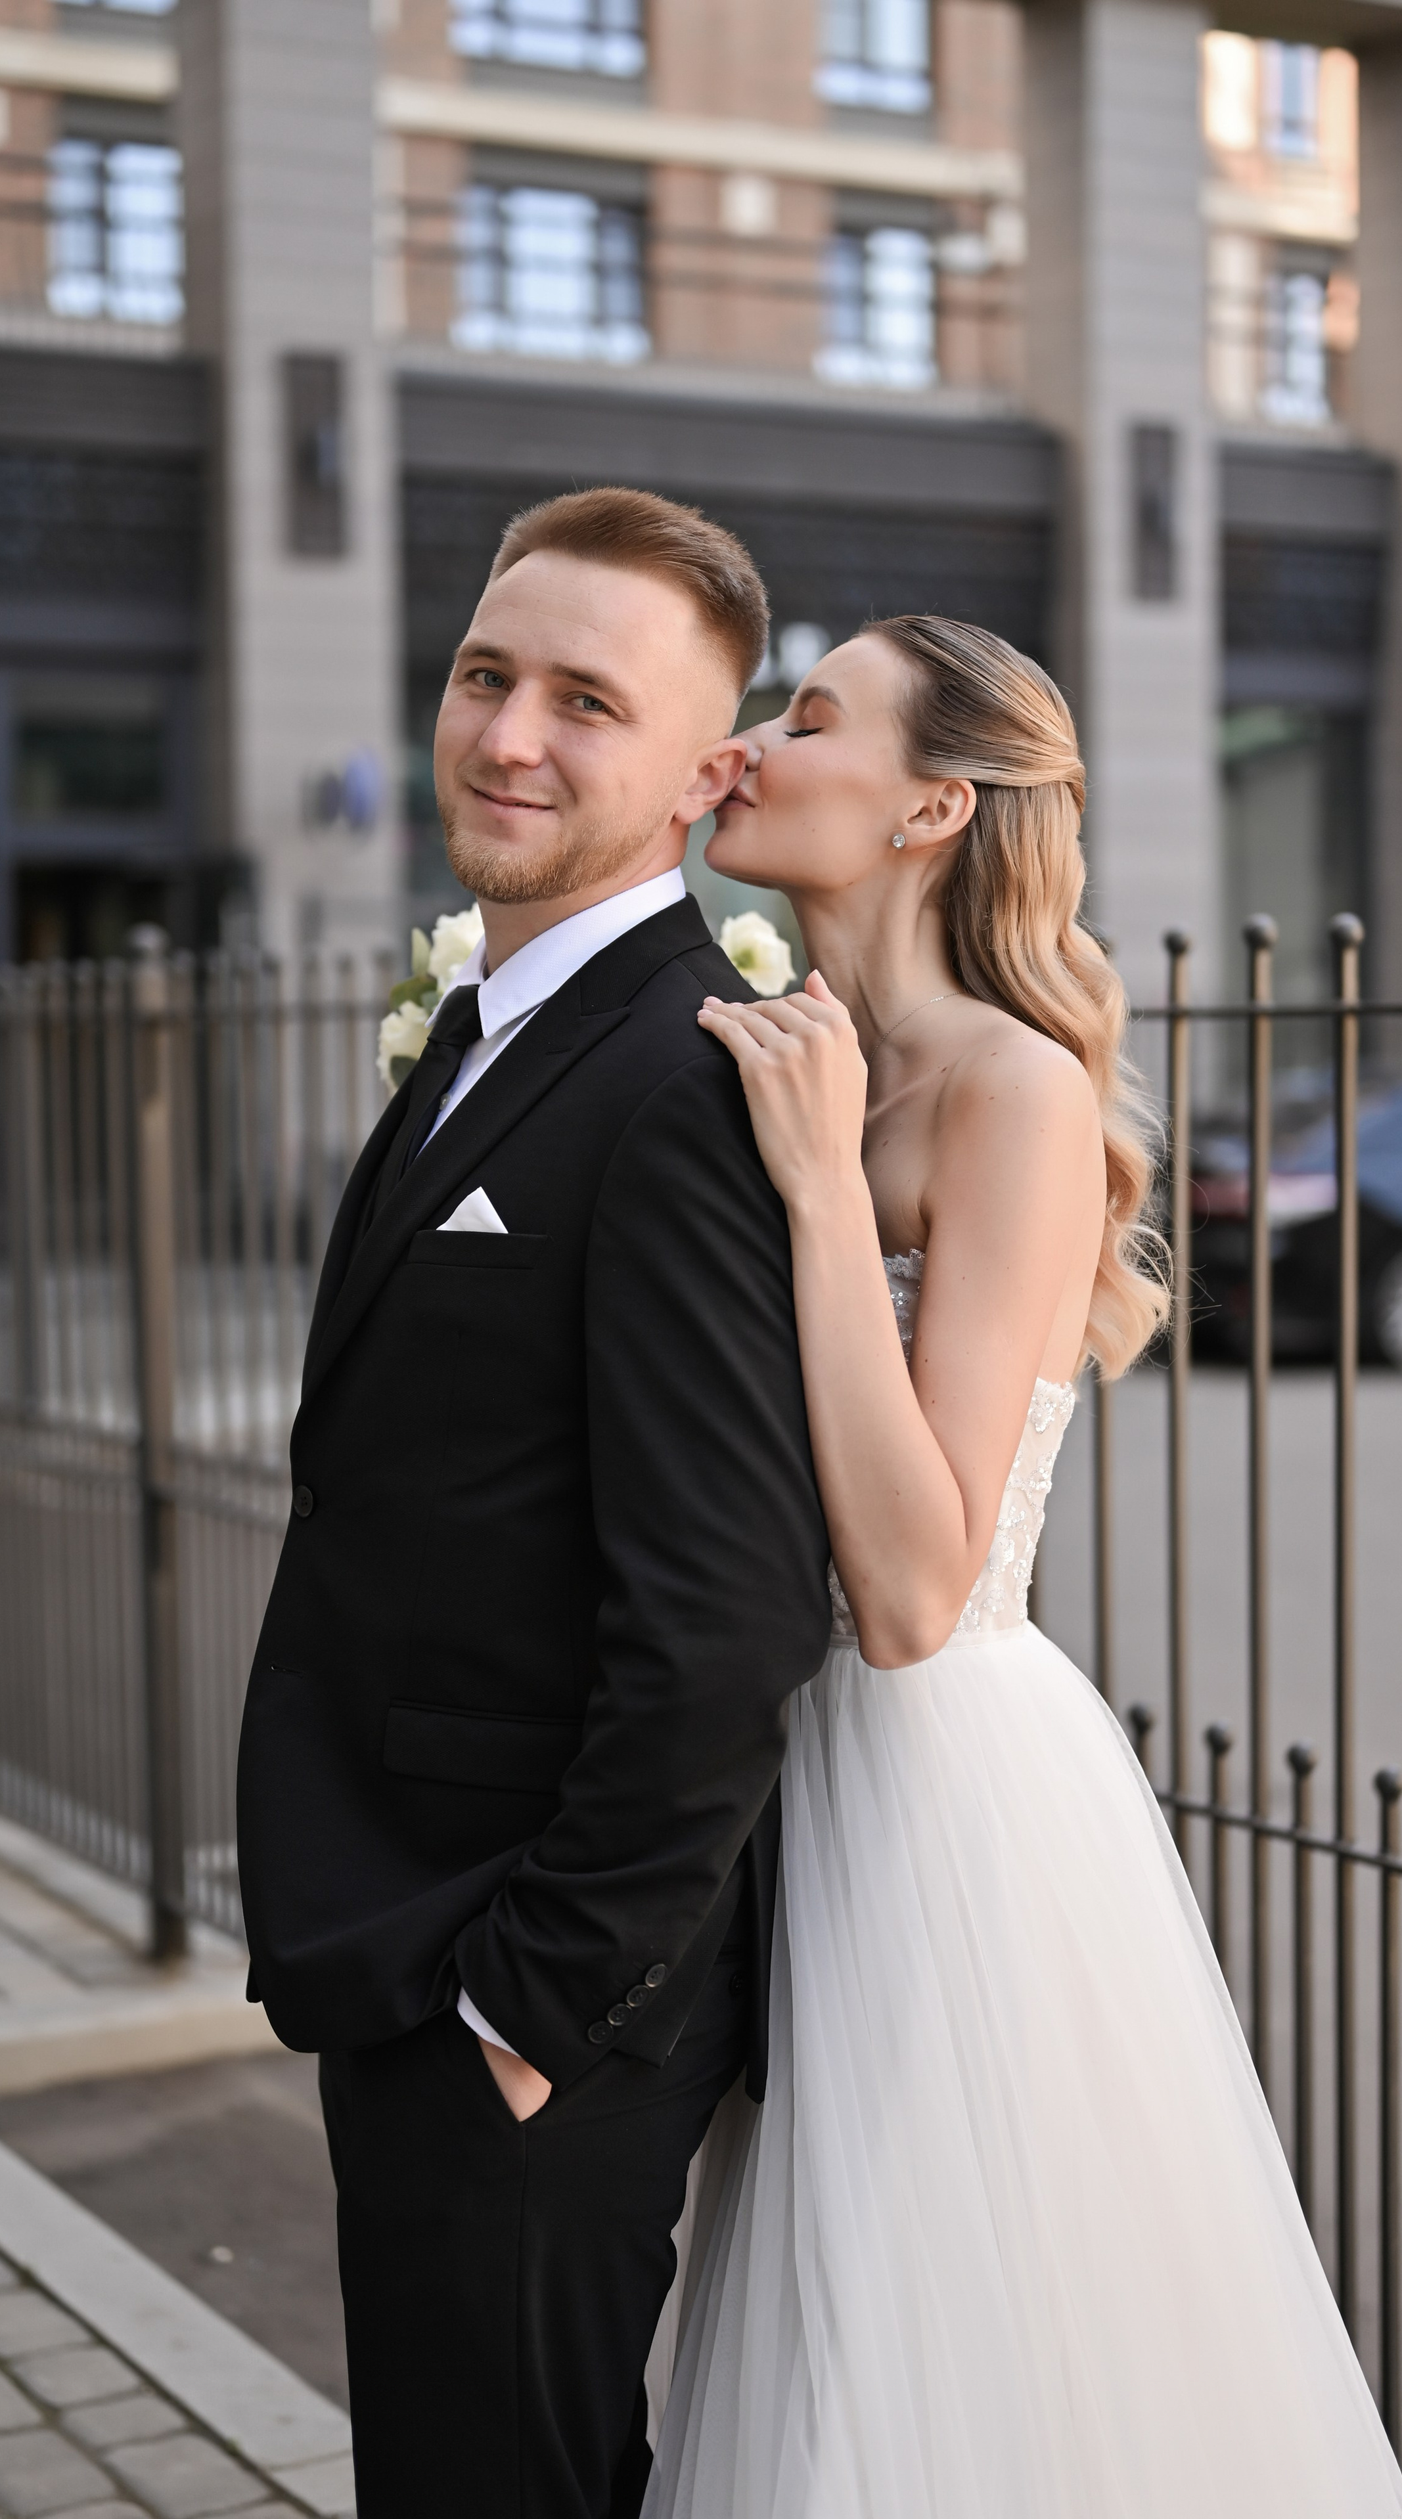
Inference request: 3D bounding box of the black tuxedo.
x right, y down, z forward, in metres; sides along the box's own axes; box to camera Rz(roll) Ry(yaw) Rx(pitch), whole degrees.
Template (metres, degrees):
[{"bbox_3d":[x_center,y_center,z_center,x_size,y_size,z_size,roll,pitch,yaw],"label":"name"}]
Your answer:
[{"bbox_3d":[-0.110,0.510,2.240,0.340,1.470,0.490,-2,2,-26],"label":"black tuxedo"}]

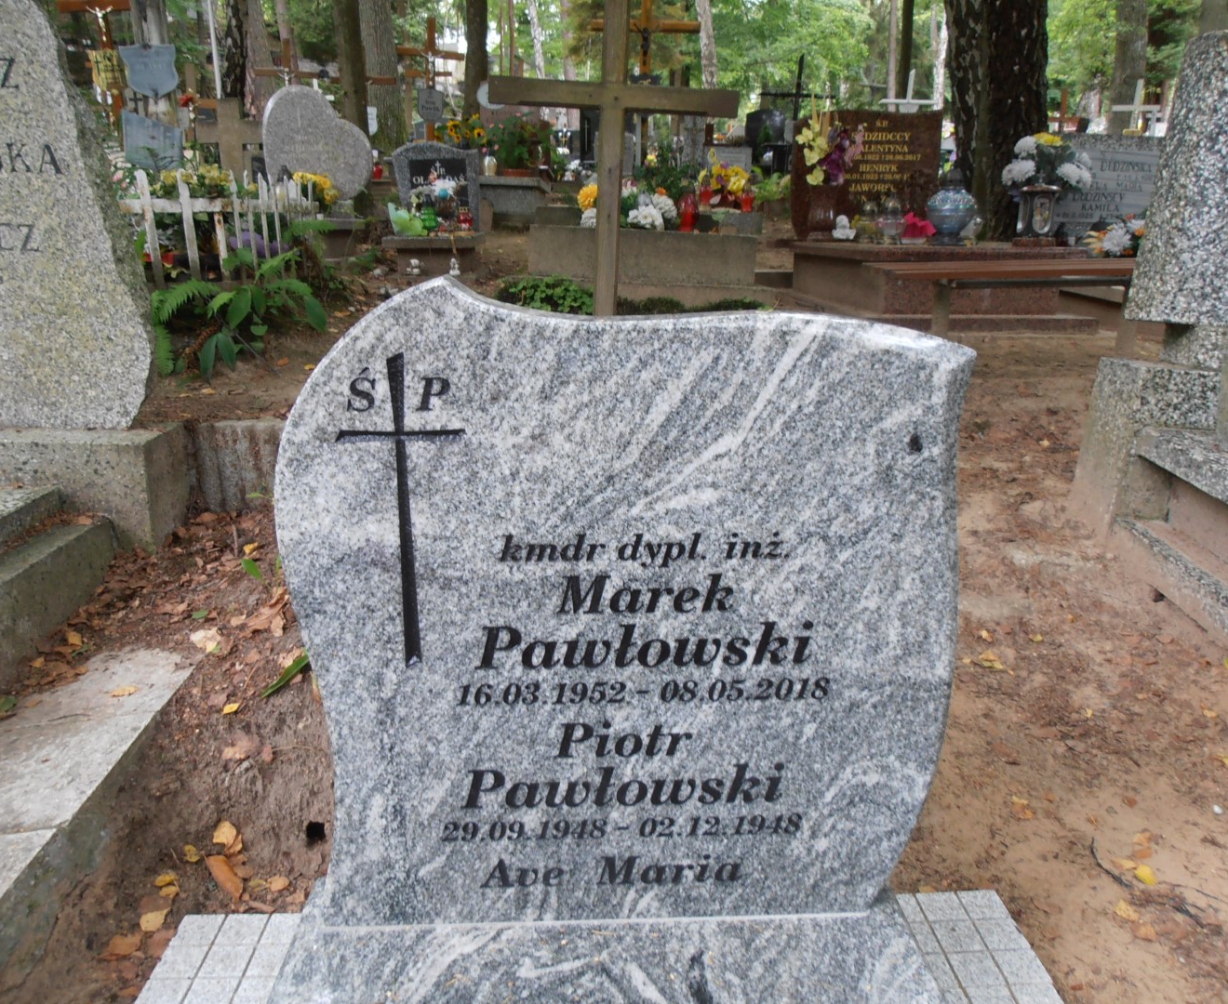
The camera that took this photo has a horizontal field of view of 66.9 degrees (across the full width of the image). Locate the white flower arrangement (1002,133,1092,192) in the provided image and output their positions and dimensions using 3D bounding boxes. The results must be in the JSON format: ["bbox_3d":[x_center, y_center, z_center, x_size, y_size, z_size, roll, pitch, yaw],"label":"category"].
[{"bbox_3d":[2.050,-1.604,4.400,0.330,0.260,0.250,-1,17,-3],"label":"white flower arrangement"}]

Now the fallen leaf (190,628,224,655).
[{"bbox_3d":[-0.715,0.236,1.630,0.046,0.016,0.050,-1,26,-3],"label":"fallen leaf"}]

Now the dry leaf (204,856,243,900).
[{"bbox_3d":[-0.501,0.473,1.188,0.030,0.015,0.060,-22,38,-32],"label":"dry leaf"}]

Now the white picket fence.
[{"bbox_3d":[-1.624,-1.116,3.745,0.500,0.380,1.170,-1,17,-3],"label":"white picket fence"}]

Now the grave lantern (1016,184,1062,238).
[{"bbox_3d":[1.931,-1.319,4.220,0.130,0.232,0.130,-1,17,-3],"label":"grave lantern"}]

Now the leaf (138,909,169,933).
[{"bbox_3d":[-0.572,0.513,1.151,0.030,0.011,0.036,-15,27,-32],"label":"leaf"}]

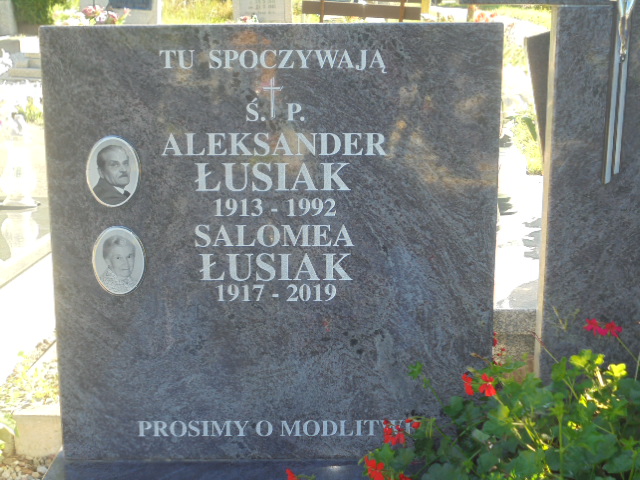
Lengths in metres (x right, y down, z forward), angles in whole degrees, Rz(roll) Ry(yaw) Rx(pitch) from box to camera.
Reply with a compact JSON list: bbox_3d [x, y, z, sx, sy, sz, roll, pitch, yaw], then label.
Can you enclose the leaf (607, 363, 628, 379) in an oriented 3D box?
[{"bbox_3d":[0.471,0.207,1.640,0.035,0.025,0.028,0,15,0],"label":"leaf"}]

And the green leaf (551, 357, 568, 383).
[{"bbox_3d":[0.389,0.210,1.680,0.029,0.042,0.022,0,15,0],"label":"green leaf"}]

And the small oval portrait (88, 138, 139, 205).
[{"bbox_3d":[-0.350,-0.115,1.755,0.090,0.120,0.012,0,13,-1],"label":"small oval portrait"}]

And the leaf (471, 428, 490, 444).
[{"bbox_3d":[0.254,0.311,1.640,0.032,0.024,0.022,0,15,0],"label":"leaf"}]

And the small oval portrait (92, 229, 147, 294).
[{"bbox_3d":[-0.348,0.035,1.790,0.090,0.120,0.012,0,13,-1],"label":"small oval portrait"}]

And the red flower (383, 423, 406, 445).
[{"bbox_3d":[0.121,0.314,1.680,0.039,0.036,0.030,1,15,5],"label":"red flower"}]

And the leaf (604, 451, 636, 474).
[{"bbox_3d":[0.453,0.335,1.560,0.048,0.036,0.033,0,15,0],"label":"leaf"}]

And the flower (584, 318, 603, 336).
[{"bbox_3d":[0.436,0.139,1.650,0.029,0.029,0.022,3,13,11],"label":"flower"}]

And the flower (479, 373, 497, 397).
[{"bbox_3d":[0.270,0.233,1.670,0.029,0.039,0.020,3,15,10],"label":"flower"}]

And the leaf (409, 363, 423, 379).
[{"bbox_3d":[0.152,0.208,1.650,0.023,0.026,0.018,0,13,-1],"label":"leaf"}]

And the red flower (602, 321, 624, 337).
[{"bbox_3d":[0.465,0.142,1.650,0.032,0.026,0.022,3,13,11],"label":"red flower"}]

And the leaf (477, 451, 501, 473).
[{"bbox_3d":[0.260,0.344,1.600,0.037,0.037,0.018,0,13,-1],"label":"leaf"}]

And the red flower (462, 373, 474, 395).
[{"bbox_3d":[0.241,0.233,1.680,0.016,0.036,0.032,-12,19,-37],"label":"red flower"}]

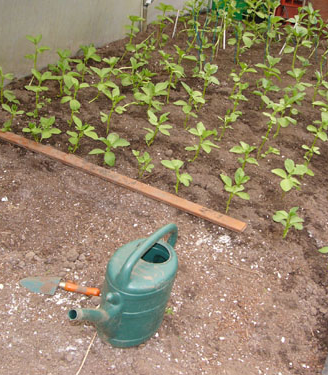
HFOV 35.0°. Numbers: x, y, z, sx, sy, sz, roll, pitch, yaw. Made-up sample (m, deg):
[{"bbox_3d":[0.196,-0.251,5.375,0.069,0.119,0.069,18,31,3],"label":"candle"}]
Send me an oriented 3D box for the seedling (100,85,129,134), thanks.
[{"bbox_3d":[-0.303,-0.466,3.188,0.172,0.292,0.163,0,29,0],"label":"seedling"}]

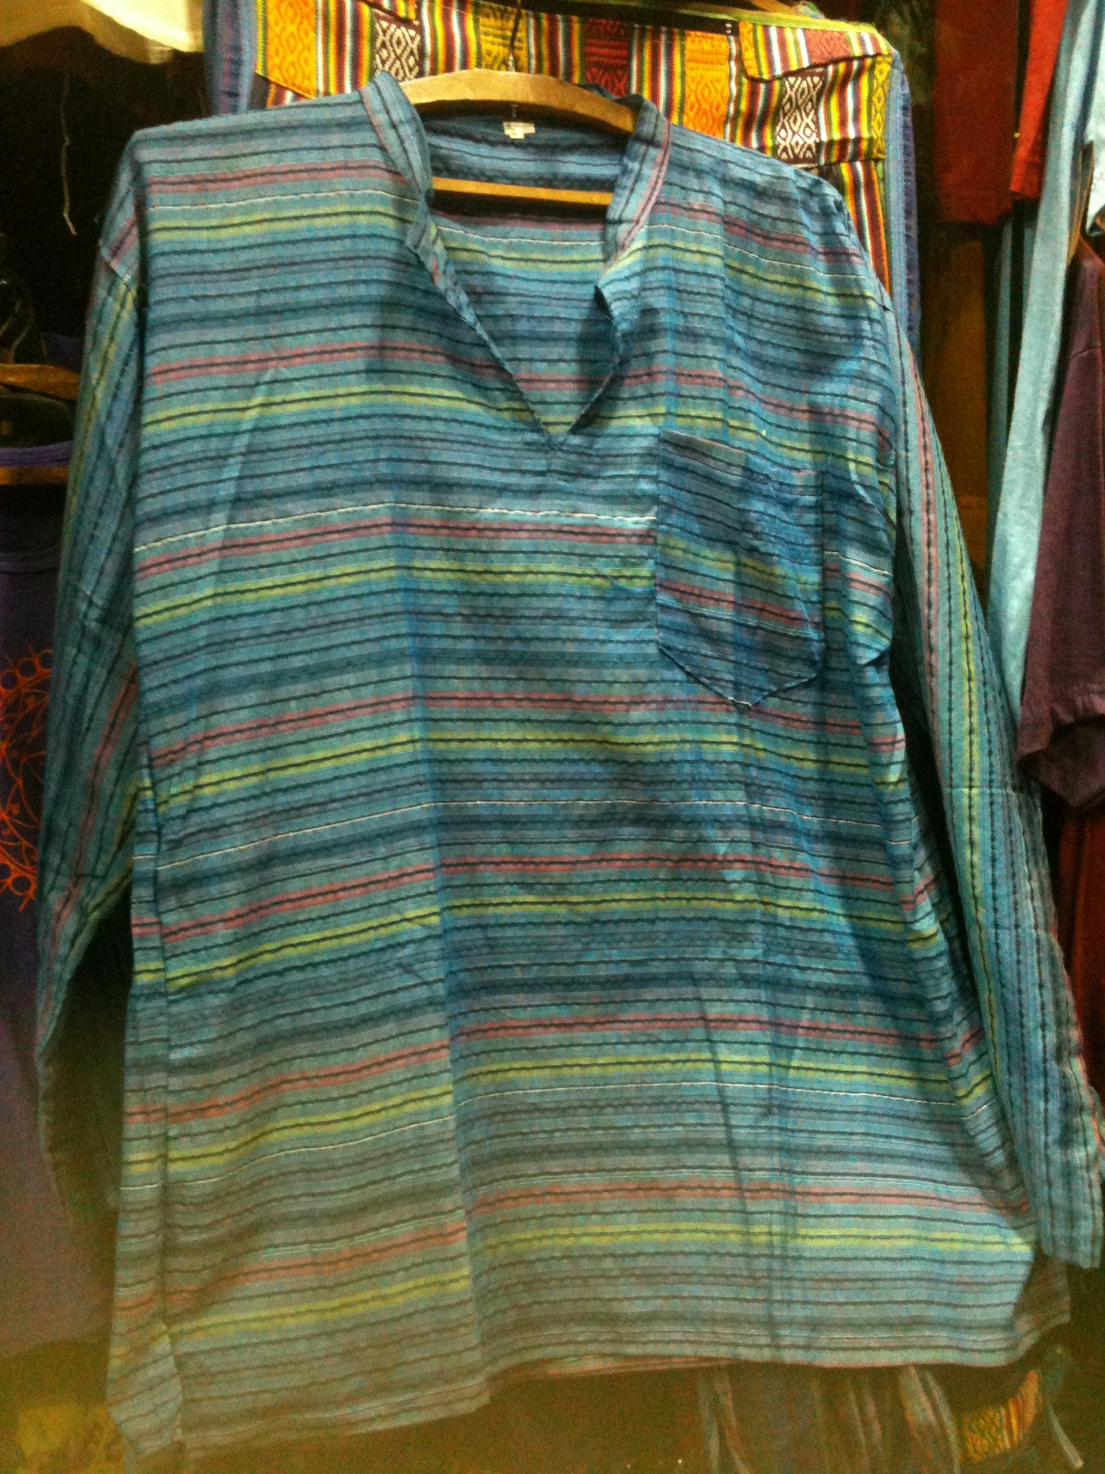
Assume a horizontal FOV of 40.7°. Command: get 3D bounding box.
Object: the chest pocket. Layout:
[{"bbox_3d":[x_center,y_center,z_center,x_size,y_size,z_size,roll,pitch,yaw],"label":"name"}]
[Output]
[{"bbox_3d":[0.122,-0.111,0.970,0.122,0.177,0.025,-3,2,-20],"label":"chest pocket"}]

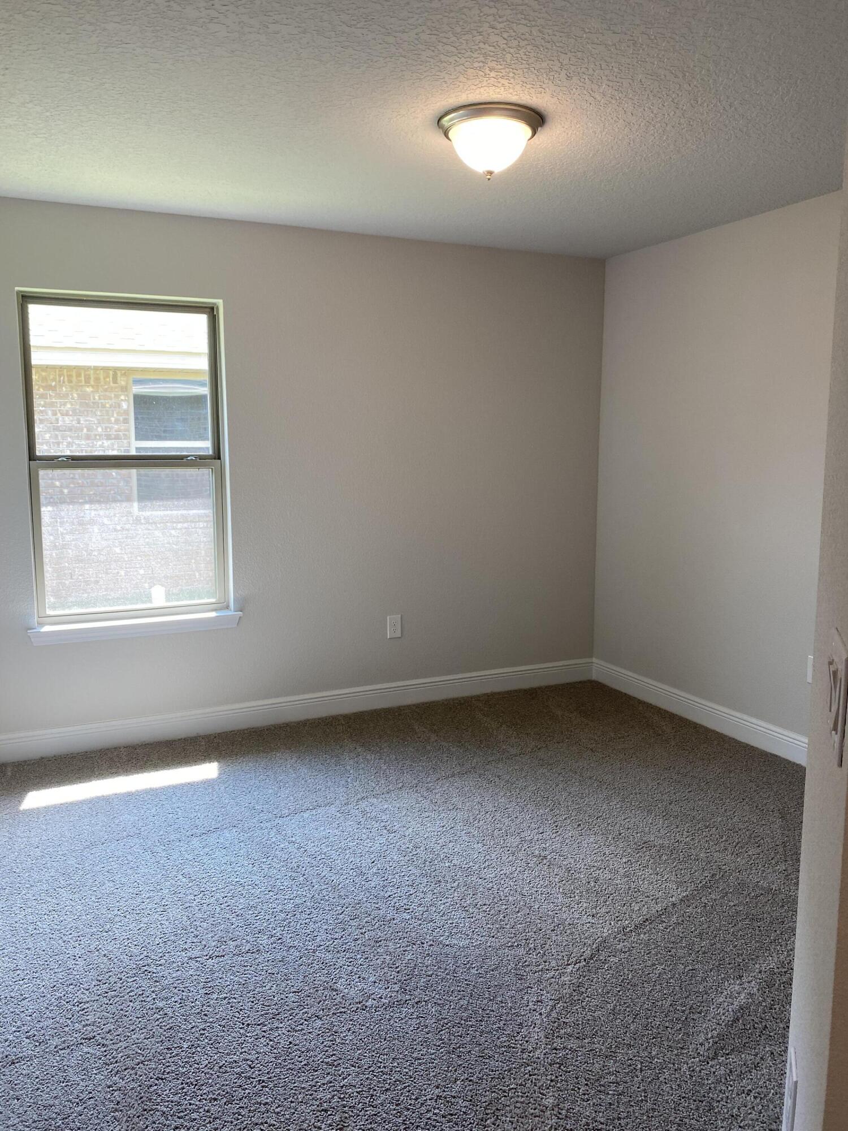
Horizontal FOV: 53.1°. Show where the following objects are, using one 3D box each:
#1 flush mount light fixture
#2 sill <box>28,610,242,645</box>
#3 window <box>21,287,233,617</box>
[{"bbox_3d":[0.210,-1.319,2.703,0.334,0.177,0.334,0,9,0],"label":"flush mount light fixture"},{"bbox_3d":[-1.344,0.289,4.013,0.956,0.071,0.125,-4,9,-25],"label":"sill"},{"bbox_3d":[-1.380,-0.489,3.978,0.872,1.475,0.080,-4,9,-25],"label":"window"}]

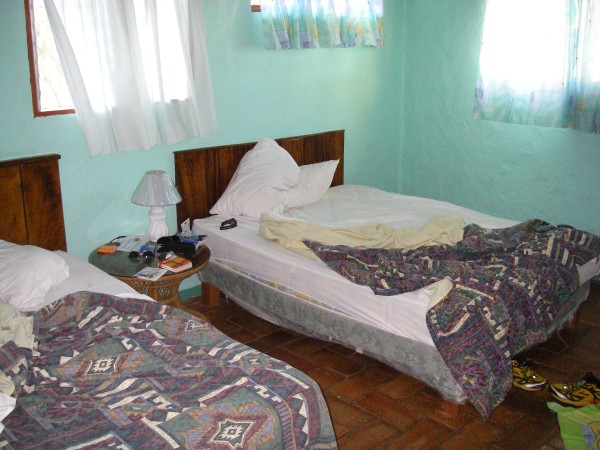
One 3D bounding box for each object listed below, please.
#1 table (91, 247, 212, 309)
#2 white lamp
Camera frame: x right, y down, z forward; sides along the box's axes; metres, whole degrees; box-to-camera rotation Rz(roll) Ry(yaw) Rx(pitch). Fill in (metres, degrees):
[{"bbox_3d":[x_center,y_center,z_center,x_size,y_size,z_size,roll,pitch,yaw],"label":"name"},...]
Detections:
[{"bbox_3d":[-0.788,0.393,3.531,0.635,0.490,0.635,-14,21,-42],"label":"table"},{"bbox_3d":[-0.802,-0.101,3.667,0.286,0.387,0.286,0,16,0],"label":"white lamp"}]

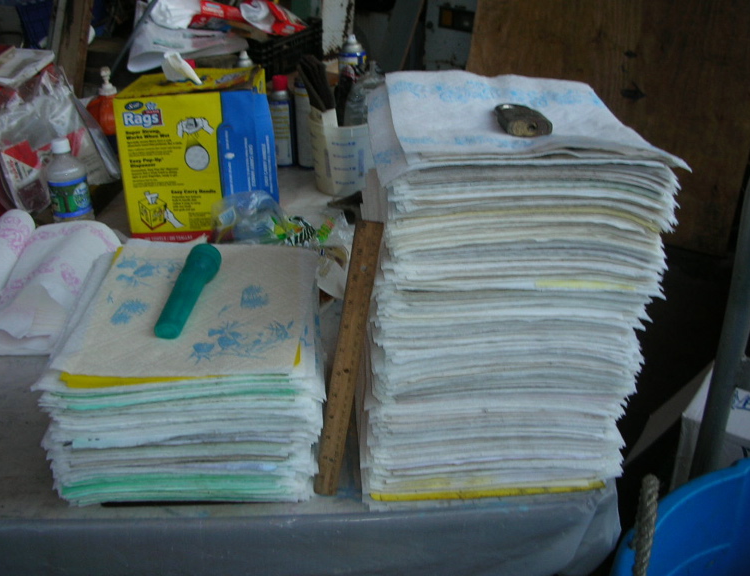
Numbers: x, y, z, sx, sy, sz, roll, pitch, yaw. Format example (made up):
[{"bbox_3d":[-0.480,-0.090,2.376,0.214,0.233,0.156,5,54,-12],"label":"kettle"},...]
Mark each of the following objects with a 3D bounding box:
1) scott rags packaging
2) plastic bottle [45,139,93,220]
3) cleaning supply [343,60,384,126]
[{"bbox_3d":[-0.331,-0.259,1.494,0.243,0.270,0.223,-2,26,-1],"label":"scott rags packaging"},{"bbox_3d":[-0.587,-0.197,1.488,0.071,0.175,0.071,-7,26,-11],"label":"plastic bottle"},{"bbox_3d":[-0.026,-0.353,1.655,0.090,0.250,0.080,13,25,14],"label":"cleaning supply"}]

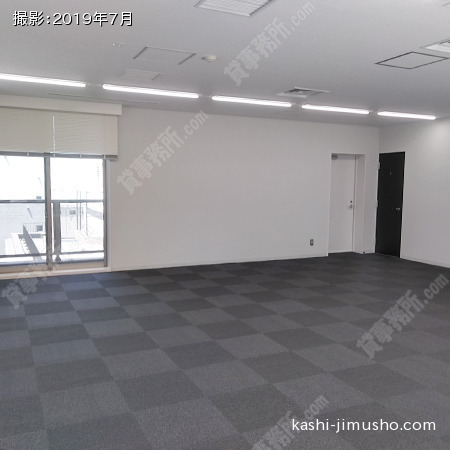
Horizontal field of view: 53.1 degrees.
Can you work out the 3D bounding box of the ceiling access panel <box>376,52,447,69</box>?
[{"bbox_3d":[1.907,-1.675,4.614,0.485,0.025,0.470,-2,5,-26],"label":"ceiling access panel"}]

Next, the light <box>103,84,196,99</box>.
[{"bbox_3d":[-0.959,-1.779,6.021,1.295,0.060,0.080,-2,5,-26],"label":"light"}]

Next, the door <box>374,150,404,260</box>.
[{"bbox_3d":[3.474,-0.419,9.461,0.050,2.155,0.696,-2,5,-26],"label":"door"}]

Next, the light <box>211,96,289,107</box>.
[{"bbox_3d":[0.419,-1.811,6.634,1.264,0.060,0.080,-2,5,-26],"label":"light"}]

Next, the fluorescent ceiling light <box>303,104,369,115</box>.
[{"bbox_3d":[1.792,-1.840,7.197,1.253,0.060,0.080,-2,5,-26],"label":"fluorescent ceiling light"}]

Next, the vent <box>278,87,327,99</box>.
[{"bbox_3d":[1.066,-1.808,6.190,0.510,0.030,0.500,-2,5,-26],"label":"vent"}]

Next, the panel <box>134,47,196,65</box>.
[{"bbox_3d":[-0.612,-1.702,4.558,0.500,0.025,0.465,-2,5,-26],"label":"panel"}]

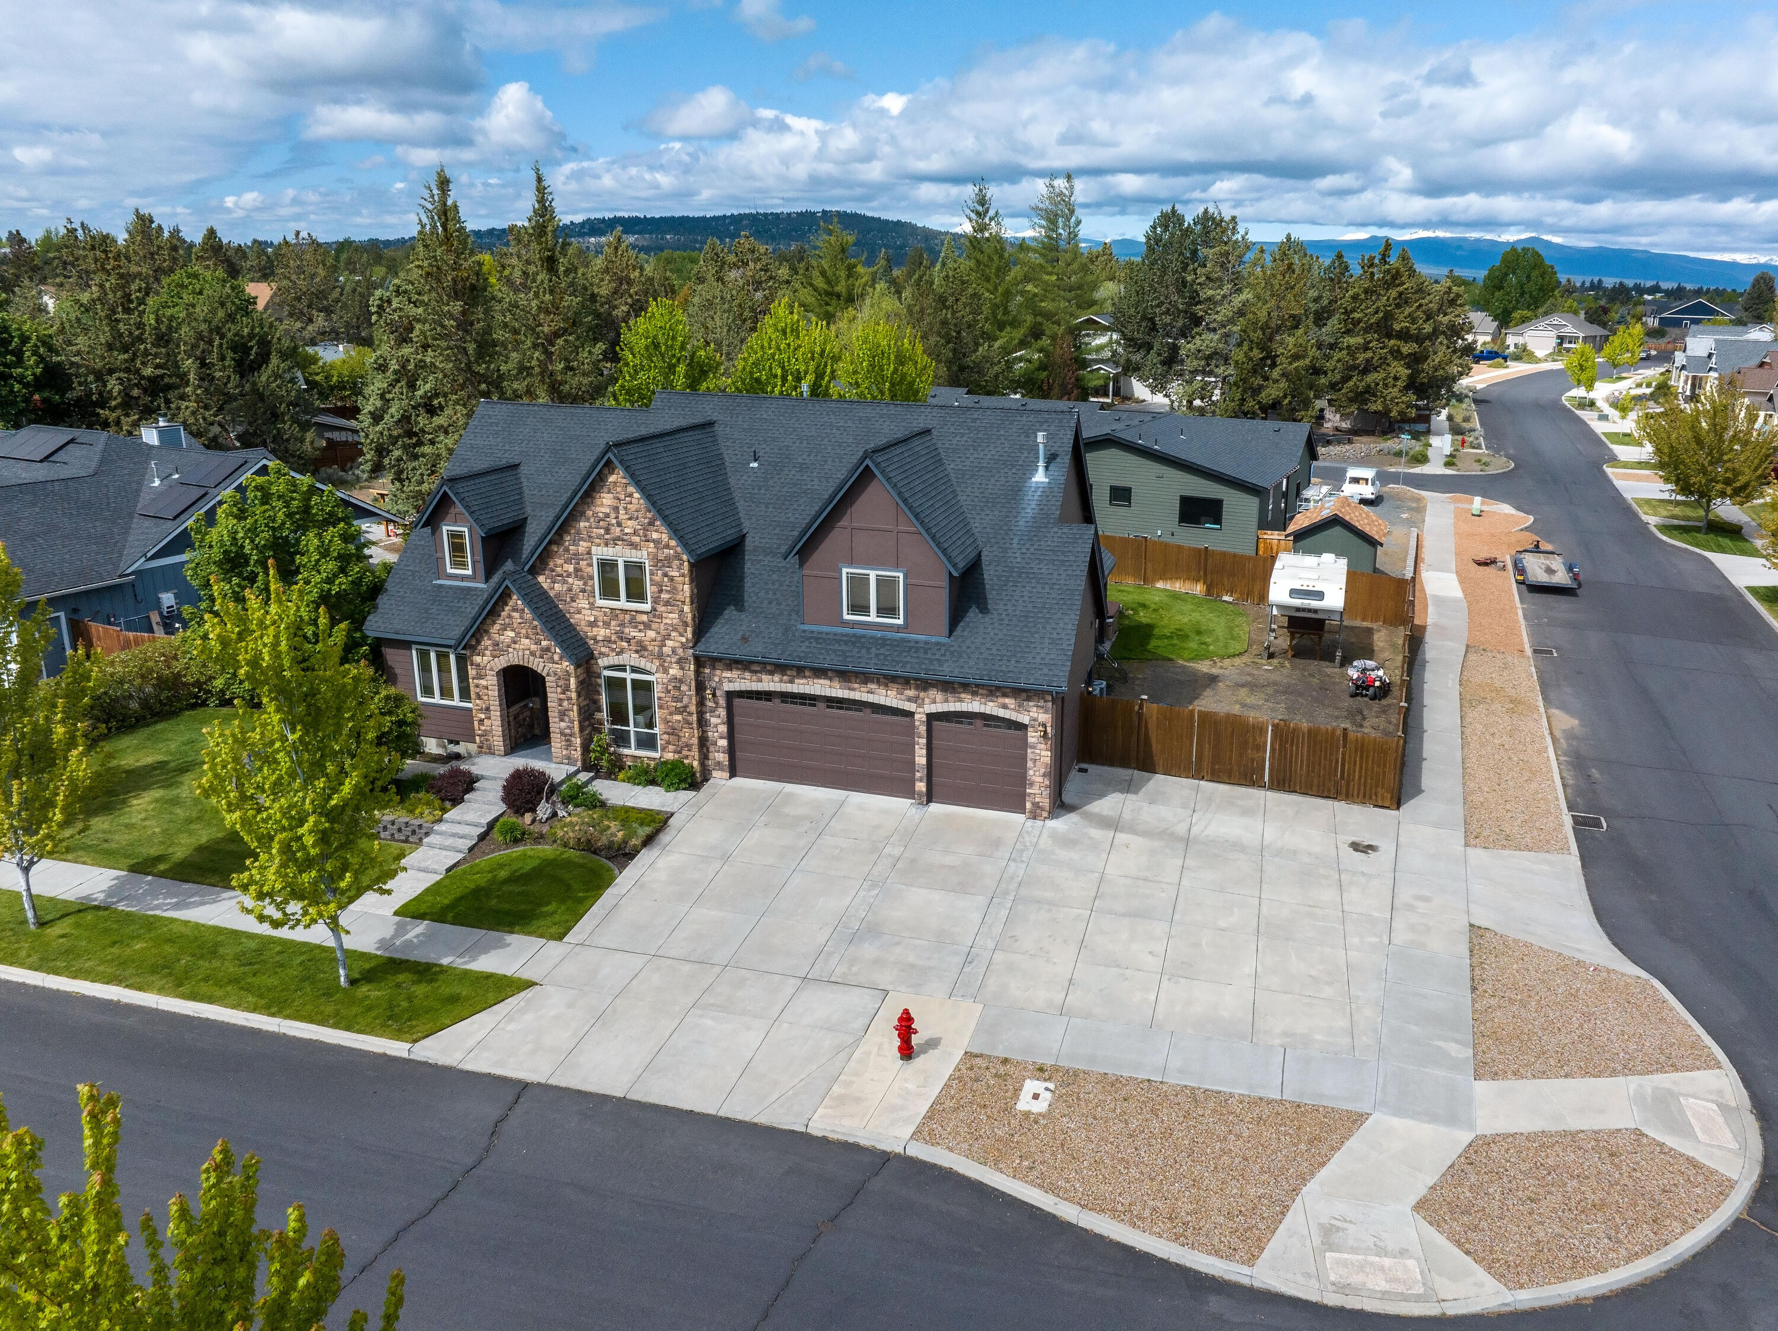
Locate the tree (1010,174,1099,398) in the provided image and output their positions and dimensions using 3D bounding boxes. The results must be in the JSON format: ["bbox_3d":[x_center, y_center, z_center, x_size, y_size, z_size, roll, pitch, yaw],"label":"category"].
[{"bbox_3d":[14.273,-31.228,105.927,7.500,20.730,7.500,2,17,7],"label":"tree"}]

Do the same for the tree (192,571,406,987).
[{"bbox_3d":[-11.000,2.280,22.940,3.800,8.400,3.800,-9,20,-26],"label":"tree"}]

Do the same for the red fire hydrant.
[{"bbox_3d":[0.274,6.197,20.598,0.440,0.977,0.370,8,19,22],"label":"red fire hydrant"}]

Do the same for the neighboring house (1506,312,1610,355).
[{"bbox_3d":[114.314,-56.879,211.000,10.500,6.000,12.800,-14,22,-38],"label":"neighboring house"}]

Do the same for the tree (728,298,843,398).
[{"bbox_3d":[-4.242,-9.403,50.500,5.000,10.855,5.000,6,18,17],"label":"tree"}]

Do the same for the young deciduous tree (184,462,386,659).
[{"bbox_3d":[-17.107,-2.154,35.000,5.800,7.181,5.800,6,18,17],"label":"young deciduous tree"}]

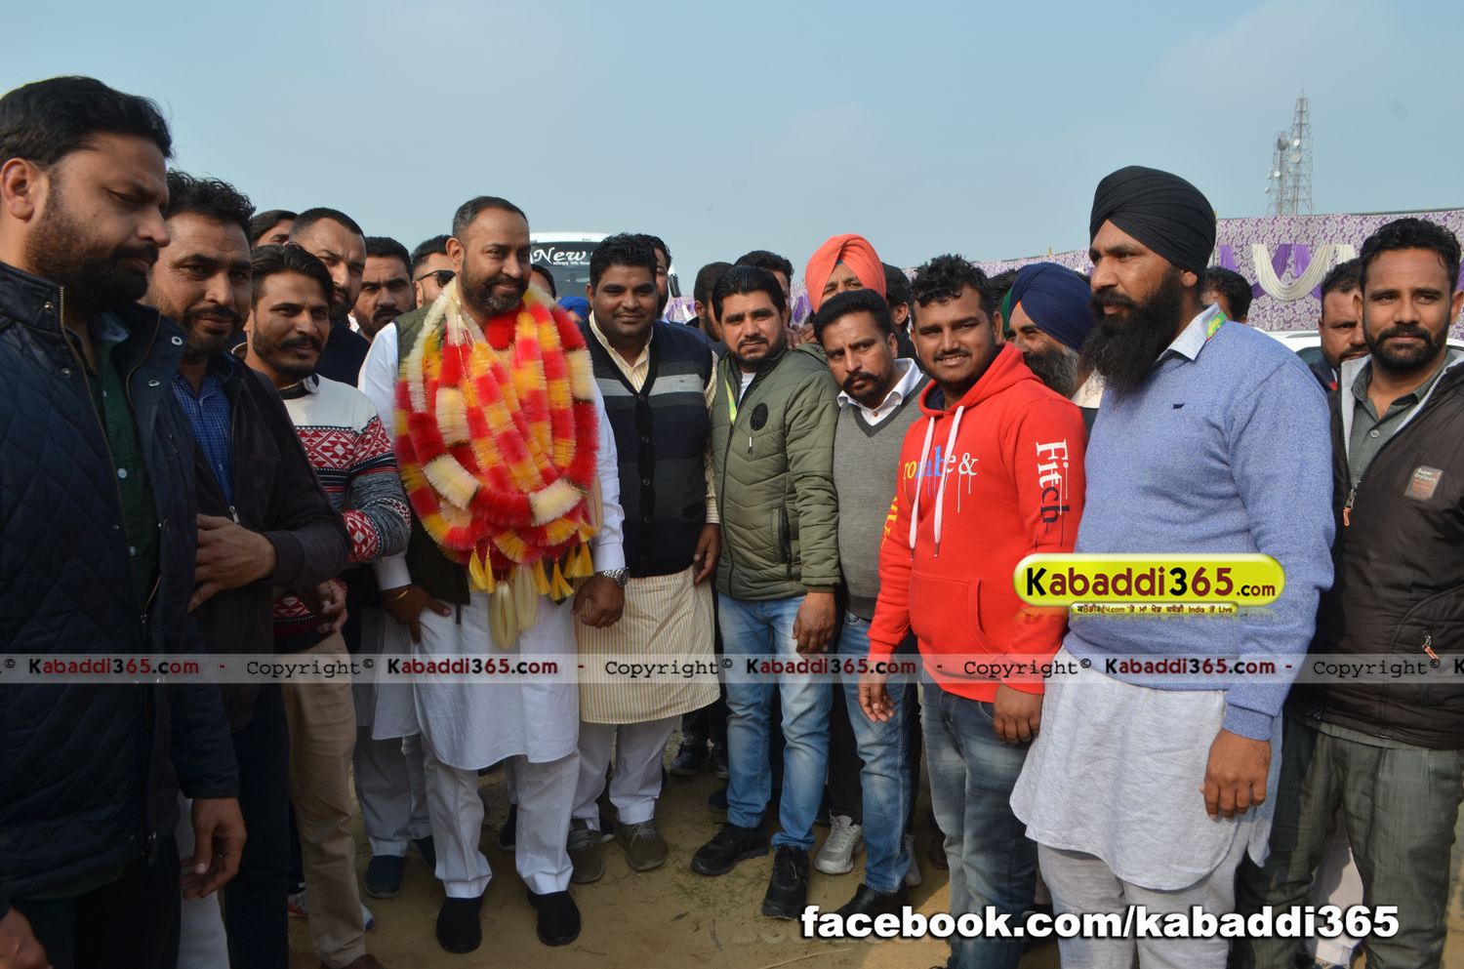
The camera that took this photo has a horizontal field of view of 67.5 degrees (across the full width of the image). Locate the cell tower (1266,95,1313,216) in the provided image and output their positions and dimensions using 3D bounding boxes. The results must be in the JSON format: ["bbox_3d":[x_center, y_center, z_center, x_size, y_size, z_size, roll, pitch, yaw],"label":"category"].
[{"bbox_3d":[83.973,-39.117,165.000,6.500,38.000,6.000,0,7,0],"label":"cell tower"}]

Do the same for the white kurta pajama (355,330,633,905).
[{"bbox_3d":[-0.573,0.310,2.632,0.610,1.383,0.390,-1,7,-9],"label":"white kurta pajama"}]

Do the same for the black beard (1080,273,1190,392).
[{"bbox_3d":[0.646,-0.243,1.760,0.150,0.200,0.150,-3,8,-25],"label":"black beard"}]

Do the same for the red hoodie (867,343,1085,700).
[{"bbox_3d":[0.493,0.066,2.171,0.480,0.685,0.320,5,8,38],"label":"red hoodie"}]

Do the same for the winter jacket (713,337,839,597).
[{"bbox_3d":[0.083,-0.035,2.780,0.480,0.630,0.300,7,10,42],"label":"winter jacket"}]

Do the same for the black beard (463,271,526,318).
[{"bbox_3d":[-0.514,-0.407,2.360,0.140,0.105,0.115,-4,9,-30],"label":"black beard"}]

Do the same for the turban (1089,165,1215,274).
[{"bbox_3d":[0.698,-0.439,1.820,0.225,0.170,0.195,-3,8,-25],"label":"turban"}]

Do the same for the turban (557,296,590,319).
[{"bbox_3d":[-0.877,-0.978,6.200,0.240,0.200,0.210,-6,10,-39],"label":"turban"}]

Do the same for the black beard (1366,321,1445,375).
[{"bbox_3d":[1.167,-0.236,1.900,0.135,0.090,0.105,4,8,28],"label":"black beard"}]

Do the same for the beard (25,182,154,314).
[{"bbox_3d":[-0.703,-0.259,1.200,0.120,0.130,0.135,12,10,10],"label":"beard"}]

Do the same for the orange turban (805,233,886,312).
[{"bbox_3d":[0.320,-0.595,3.080,0.215,0.215,0.250,2,8,13],"label":"orange turban"}]

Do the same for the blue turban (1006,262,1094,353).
[{"bbox_3d":[0.764,-0.424,2.620,0.245,0.215,0.210,-15,15,-36],"label":"blue turban"}]

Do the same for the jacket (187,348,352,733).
[{"bbox_3d":[-0.845,0.087,1.801,0.500,0.613,0.360,-3,7,-28],"label":"jacket"}]

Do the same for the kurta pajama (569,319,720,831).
[{"bbox_3d":[-0.244,0.259,2.978,0.490,1.401,0.350,-1,7,-5],"label":"kurta pajama"}]

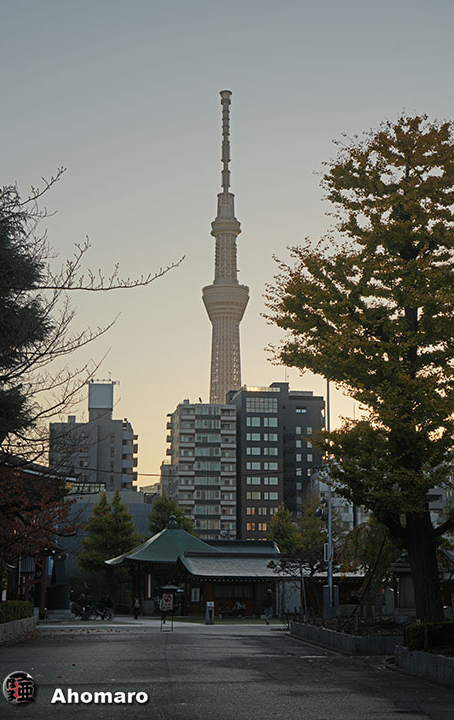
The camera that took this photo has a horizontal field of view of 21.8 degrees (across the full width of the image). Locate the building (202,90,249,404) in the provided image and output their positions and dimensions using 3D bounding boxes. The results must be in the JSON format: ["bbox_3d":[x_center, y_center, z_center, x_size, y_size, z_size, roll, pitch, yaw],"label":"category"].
[{"bbox_3d":[-0.600,-30.237,1436.425,68.000,634.000,68.000,0,-11,0],"label":"building"}]

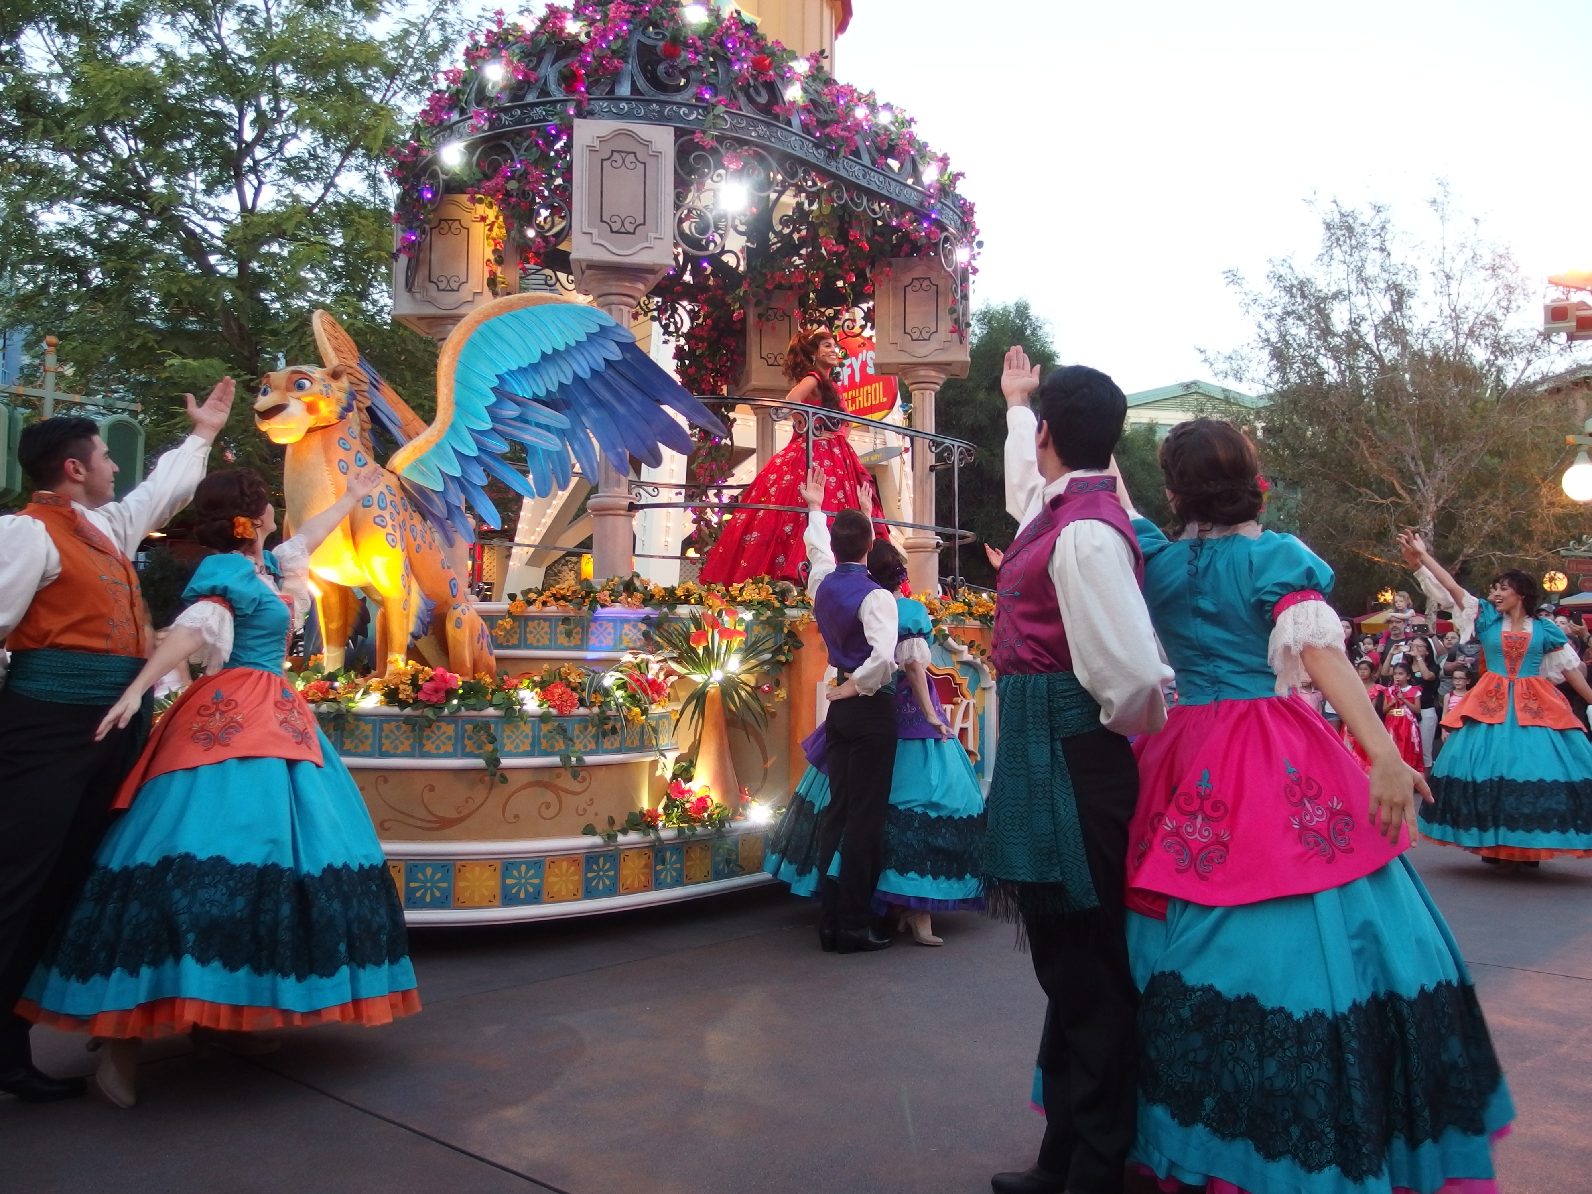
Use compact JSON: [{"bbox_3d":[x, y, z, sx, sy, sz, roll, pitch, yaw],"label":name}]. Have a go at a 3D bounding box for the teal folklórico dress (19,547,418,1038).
[{"bbox_3d":[-1.582,0.509,3.534,1.040,1.270,1.000,0,-4,-7],"label":"teal folklórico dress"}]

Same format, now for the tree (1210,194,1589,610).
[{"bbox_3d":[11.471,-2.447,24.214,6.900,10.300,6.700,0,-4,0],"label":"tree"}]

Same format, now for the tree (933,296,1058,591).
[{"bbox_3d":[3.924,-1.583,25.159,3.600,8.700,3.600,0,-4,0],"label":"tree"}]

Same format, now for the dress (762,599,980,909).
[{"bbox_3d":[0.351,0.637,5.470,0.980,1.270,0.980,0,-4,0],"label":"dress"}]

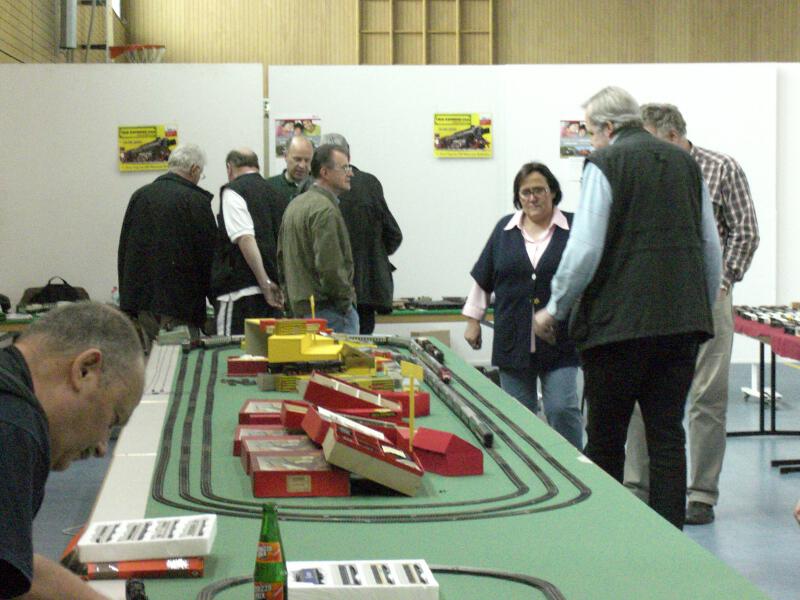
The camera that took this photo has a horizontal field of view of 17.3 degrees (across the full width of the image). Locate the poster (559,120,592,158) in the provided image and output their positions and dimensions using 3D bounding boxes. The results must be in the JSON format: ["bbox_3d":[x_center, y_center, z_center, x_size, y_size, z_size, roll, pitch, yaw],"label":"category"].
[{"bbox_3d":[1.195,-1.050,17.200,0.300,0.270,0.010,0,3,5],"label":"poster"}]

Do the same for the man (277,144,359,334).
[{"bbox_3d":[-0.406,0.052,12.800,0.340,1.640,0.500,-2,3,-30],"label":"man"}]

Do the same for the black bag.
[{"bbox_3d":[-1.870,-0.035,14.300,0.400,0.190,0.220,0,3,0],"label":"black bag"}]

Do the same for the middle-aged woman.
[{"bbox_3d":[0.536,0.175,11.000,0.600,1.560,0.360,0,3,3],"label":"middle-aged woman"}]

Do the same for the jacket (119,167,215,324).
[{"bbox_3d":[-1.161,-0.256,13.100,0.500,0.780,0.380,1,3,21],"label":"jacket"}]

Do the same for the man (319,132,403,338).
[{"bbox_3d":[-0.250,-0.008,13.300,0.540,1.700,0.380,0,3,-9],"label":"man"}]

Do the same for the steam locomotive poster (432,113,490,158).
[{"bbox_3d":[0.414,-1.076,17.300,0.380,0.295,0.012,0,3,0],"label":"steam locomotive poster"}]

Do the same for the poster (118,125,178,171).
[{"bbox_3d":[-1.621,-0.978,17.000,0.380,0.300,0.012,0,3,3],"label":"poster"}]

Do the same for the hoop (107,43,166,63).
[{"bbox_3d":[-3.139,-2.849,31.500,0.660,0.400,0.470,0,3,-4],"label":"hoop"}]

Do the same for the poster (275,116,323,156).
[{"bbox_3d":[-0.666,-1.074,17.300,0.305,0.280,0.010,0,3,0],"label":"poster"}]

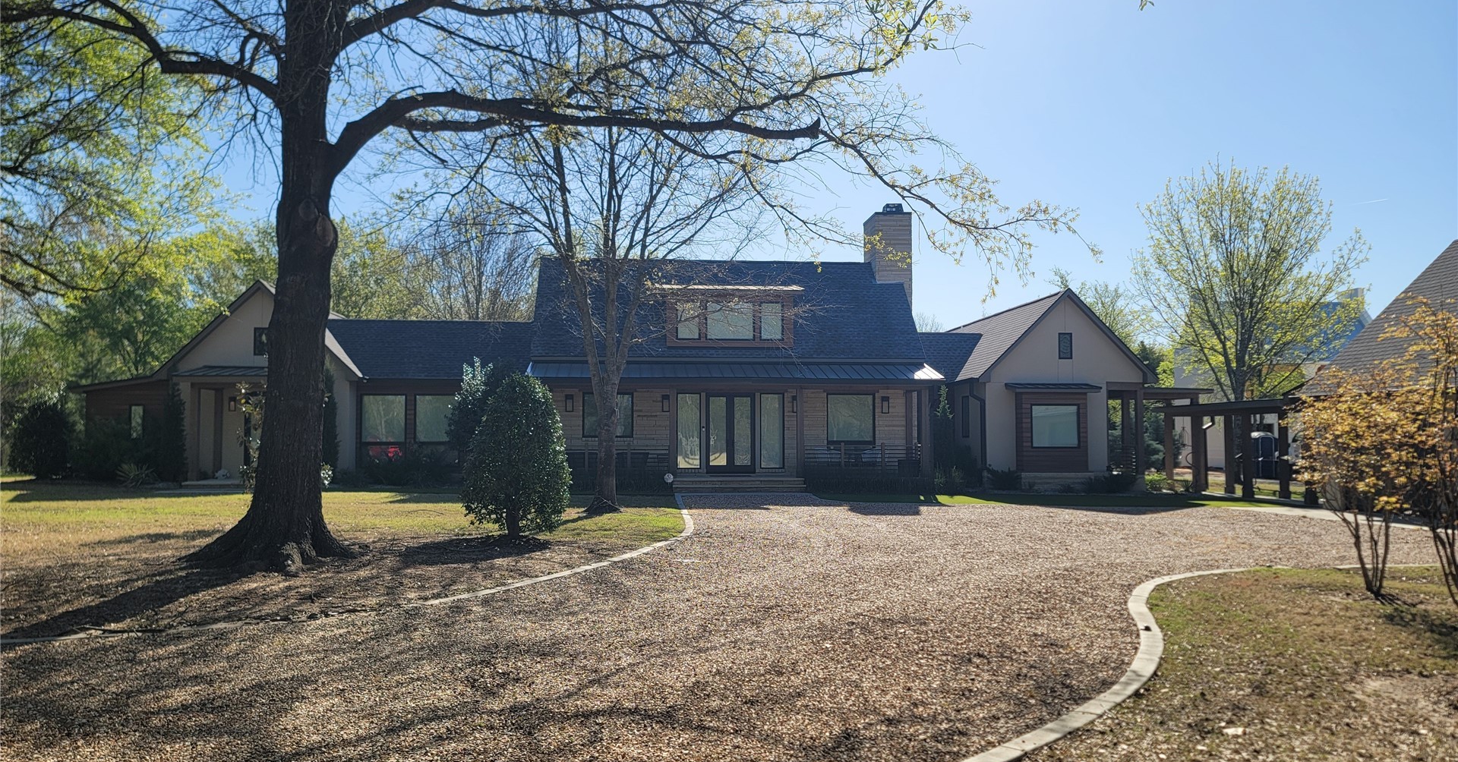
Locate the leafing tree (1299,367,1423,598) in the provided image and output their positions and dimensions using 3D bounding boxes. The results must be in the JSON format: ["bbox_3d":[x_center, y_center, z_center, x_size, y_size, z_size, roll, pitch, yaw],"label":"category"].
[{"bbox_3d":[5.968,0.919,9.962,1.070,2.210,1.120,-2,-4,31],"label":"leafing tree"}]

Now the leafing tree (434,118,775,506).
[{"bbox_3d":[-2.711,-1.575,23.059,7.180,8.640,6.820,0,-3,-7],"label":"leafing tree"}]

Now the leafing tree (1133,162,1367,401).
[{"bbox_3d":[20.192,-2.353,41.206,8.060,12.650,7.650,-2,-4,26],"label":"leafing tree"}]

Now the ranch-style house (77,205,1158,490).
[{"bbox_3d":[-2.959,-1.263,34.716,29.250,9.350,13.600,0,-3,-6],"label":"ranch-style house"}]

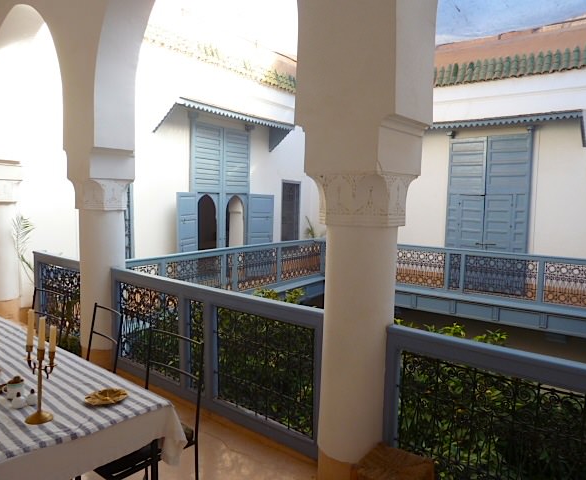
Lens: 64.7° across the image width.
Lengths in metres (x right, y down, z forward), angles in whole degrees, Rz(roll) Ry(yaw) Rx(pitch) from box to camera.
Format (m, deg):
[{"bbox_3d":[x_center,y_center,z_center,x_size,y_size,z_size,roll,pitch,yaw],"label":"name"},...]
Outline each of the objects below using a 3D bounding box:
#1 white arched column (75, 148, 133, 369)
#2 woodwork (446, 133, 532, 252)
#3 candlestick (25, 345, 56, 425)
[{"bbox_3d":[-1.773,0.192,4.321,0.435,2.020,0.435,5,6,39],"label":"white arched column"},{"bbox_3d":[3.499,-0.455,8.403,1.420,2.780,0.130,5,6,39],"label":"woodwork"},{"bbox_3d":[-0.952,0.543,1.730,0.150,0.268,0.095,4,5,28],"label":"candlestick"}]

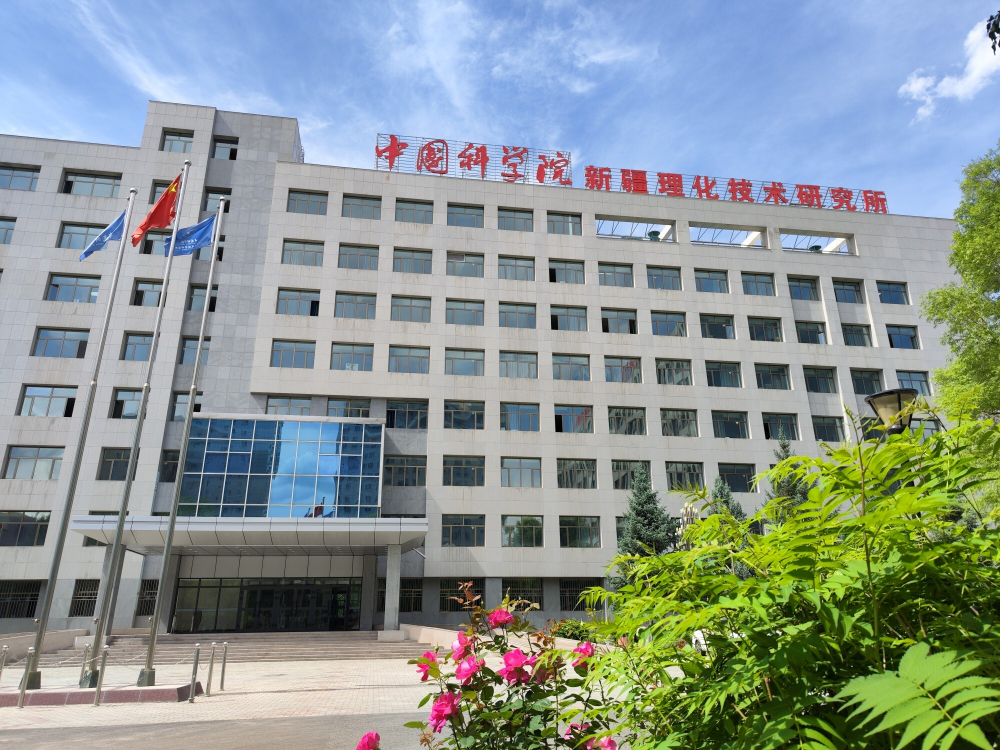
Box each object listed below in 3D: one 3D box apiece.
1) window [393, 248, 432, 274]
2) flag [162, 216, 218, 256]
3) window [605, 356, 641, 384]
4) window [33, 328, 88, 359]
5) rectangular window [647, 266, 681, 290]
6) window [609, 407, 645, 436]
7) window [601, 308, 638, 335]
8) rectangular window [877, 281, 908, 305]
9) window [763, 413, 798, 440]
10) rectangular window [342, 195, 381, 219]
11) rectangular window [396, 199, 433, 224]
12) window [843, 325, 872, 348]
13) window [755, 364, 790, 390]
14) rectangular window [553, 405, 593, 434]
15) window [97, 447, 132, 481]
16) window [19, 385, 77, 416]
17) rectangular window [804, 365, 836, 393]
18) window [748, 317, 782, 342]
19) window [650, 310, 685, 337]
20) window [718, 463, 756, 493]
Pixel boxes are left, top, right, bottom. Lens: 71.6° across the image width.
[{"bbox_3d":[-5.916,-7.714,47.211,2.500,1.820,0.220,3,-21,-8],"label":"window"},{"bbox_3d":[-8.545,-3.868,19.135,1.231,1.428,0.400,3,-21,-9],"label":"flag"},{"bbox_3d":[8.722,-0.282,49.179,2.724,1.993,0.250,3,-20,-9],"label":"window"},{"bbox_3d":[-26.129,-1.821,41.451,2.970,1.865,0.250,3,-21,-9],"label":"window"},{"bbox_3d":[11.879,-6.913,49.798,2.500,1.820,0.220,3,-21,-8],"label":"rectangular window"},{"bbox_3d":[8.527,3.077,46.239,2.591,1.889,0.150,3,-20,-9],"label":"window"},{"bbox_3d":[8.679,-3.817,50.482,2.724,1.993,0.250,3,-20,-9],"label":"window"},{"bbox_3d":[29.815,-6.127,52.887,2.515,1.806,0.200,3,-20,-9],"label":"rectangular window"},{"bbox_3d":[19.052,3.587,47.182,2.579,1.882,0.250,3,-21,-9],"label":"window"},{"bbox_3d":[-9.616,-11.705,48.485,2.591,1.889,0.150,3,-20,-9],"label":"rectangular window"},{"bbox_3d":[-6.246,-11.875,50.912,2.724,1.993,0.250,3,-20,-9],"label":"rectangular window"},{"bbox_3d":[26.381,-2.915,51.161,2.500,1.850,0.200,3,-20,-9],"label":"window"},{"bbox_3d":[20.004,0.223,50.924,2.724,1.993,0.250,3,-20,-9],"label":"window"},{"bbox_3d":[4.917,2.914,45.669,2.591,1.889,0.150,3,-20,-9],"label":"rectangular window"},{"bbox_3d":[-21.934,5.156,39.944,2.023,1.859,0.150,3,-20,-9],"label":"window"},{"bbox_3d":[-26.343,1.651,40.755,2.811,1.793,0.200,3,-20,-9],"label":"window"},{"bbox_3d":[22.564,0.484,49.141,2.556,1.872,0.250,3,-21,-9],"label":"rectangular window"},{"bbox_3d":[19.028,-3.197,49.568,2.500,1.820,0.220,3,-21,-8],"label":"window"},{"bbox_3d":[11.810,-3.450,48.554,2.579,1.882,0.250,3,-21,-9],"label":"window"},{"bbox_3d":[15.558,6.849,45.842,2.515,1.806,0.200,3,-20,-9],"label":"window"}]

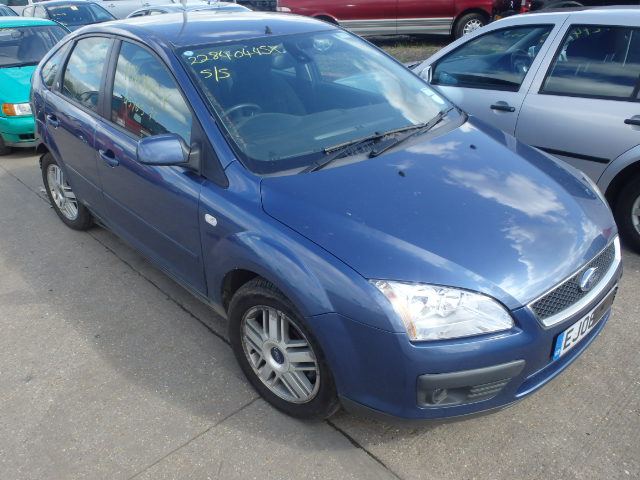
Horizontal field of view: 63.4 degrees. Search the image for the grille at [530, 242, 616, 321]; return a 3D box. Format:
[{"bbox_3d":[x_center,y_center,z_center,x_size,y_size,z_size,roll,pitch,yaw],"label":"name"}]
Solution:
[{"bbox_3d":[1.004,0.175,1.950,0.780,0.155,0.120,-22,33,-36],"label":"grille"}]

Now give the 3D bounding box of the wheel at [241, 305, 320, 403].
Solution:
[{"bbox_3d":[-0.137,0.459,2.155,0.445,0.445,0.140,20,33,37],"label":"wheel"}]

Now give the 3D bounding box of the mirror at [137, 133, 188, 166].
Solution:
[{"bbox_3d":[-0.685,-0.394,2.252,0.240,0.155,0.125,-22,33,-36],"label":"mirror"}]

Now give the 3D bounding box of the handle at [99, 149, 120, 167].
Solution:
[{"bbox_3d":[-1.155,-0.452,2.835,0.055,0.050,0.210,-22,33,-36],"label":"handle"}]

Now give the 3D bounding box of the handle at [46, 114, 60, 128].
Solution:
[{"bbox_3d":[-1.764,-0.784,3.426,0.055,0.050,0.210,-22,33,-36],"label":"handle"}]

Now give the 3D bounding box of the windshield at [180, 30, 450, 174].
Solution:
[{"bbox_3d":[0.018,-0.779,2.692,1.420,0.180,1.049,-22,59,-36],"label":"windshield"}]

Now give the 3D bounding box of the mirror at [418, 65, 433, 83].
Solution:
[{"bbox_3d":[0.842,-1.324,4.154,0.120,0.155,0.200,18,32,34],"label":"mirror"}]

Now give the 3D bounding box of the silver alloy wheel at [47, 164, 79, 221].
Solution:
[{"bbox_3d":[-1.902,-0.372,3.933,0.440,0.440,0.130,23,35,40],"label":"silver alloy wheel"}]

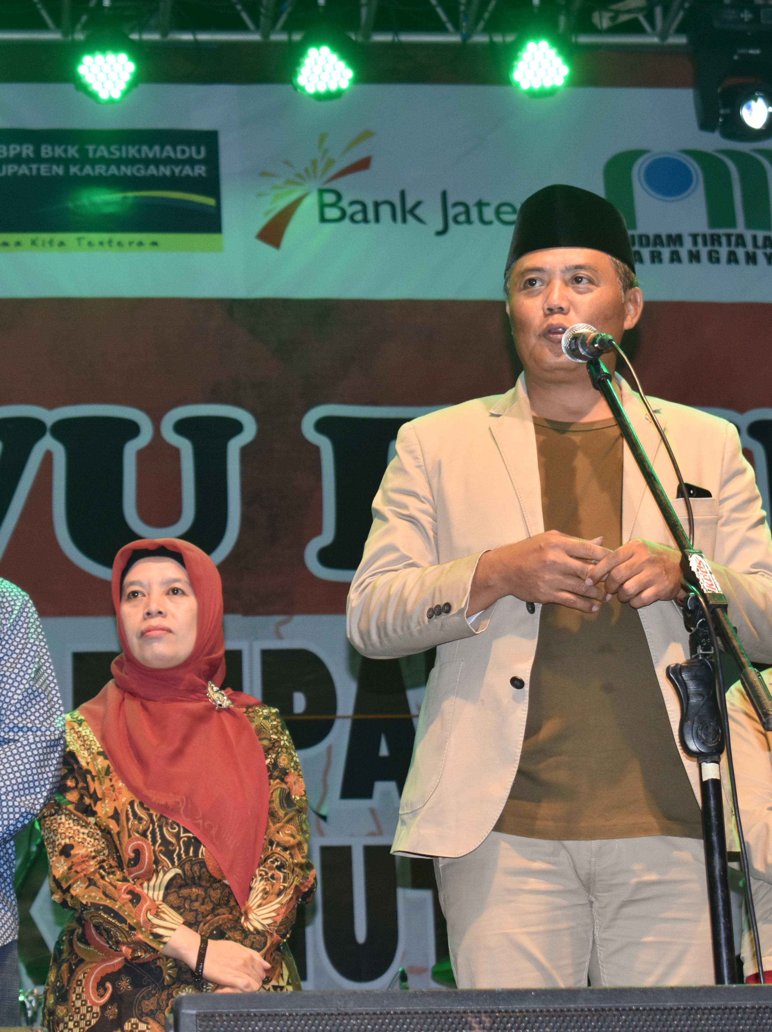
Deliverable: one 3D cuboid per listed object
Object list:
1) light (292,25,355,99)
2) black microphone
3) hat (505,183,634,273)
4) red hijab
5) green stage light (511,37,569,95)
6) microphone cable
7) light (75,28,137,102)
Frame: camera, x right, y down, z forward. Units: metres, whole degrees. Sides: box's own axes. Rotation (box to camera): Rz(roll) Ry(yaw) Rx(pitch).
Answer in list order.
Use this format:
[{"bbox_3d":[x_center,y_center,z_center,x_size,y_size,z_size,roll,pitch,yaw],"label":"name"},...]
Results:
[{"bbox_3d":[-0.185,-1.349,10.481,0.185,0.170,0.190,-3,-62,2],"label":"light"},{"bbox_3d":[0.258,-0.219,4.470,0.053,0.053,0.165,3,-3,-16],"label":"black microphone"},{"bbox_3d":[0.247,-0.383,4.730,0.170,0.107,0.205,-9,-21,17],"label":"hat"},{"bbox_3d":[-0.311,0.303,5.140,0.280,0.590,0.280,-5,-20,6],"label":"red hijab"},{"bbox_3d":[0.461,-1.346,10.546,0.185,0.170,0.190,-5,-64,6],"label":"green stage light"},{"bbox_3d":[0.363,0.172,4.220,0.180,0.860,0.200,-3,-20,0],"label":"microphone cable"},{"bbox_3d":[-0.827,-1.333,10.416,0.185,0.170,0.190,-1,-62,-4],"label":"light"}]

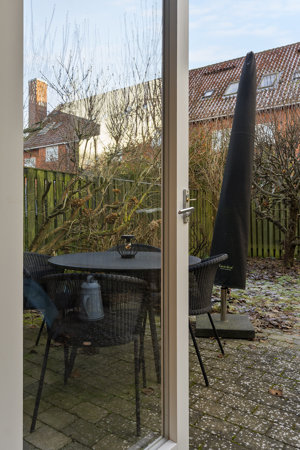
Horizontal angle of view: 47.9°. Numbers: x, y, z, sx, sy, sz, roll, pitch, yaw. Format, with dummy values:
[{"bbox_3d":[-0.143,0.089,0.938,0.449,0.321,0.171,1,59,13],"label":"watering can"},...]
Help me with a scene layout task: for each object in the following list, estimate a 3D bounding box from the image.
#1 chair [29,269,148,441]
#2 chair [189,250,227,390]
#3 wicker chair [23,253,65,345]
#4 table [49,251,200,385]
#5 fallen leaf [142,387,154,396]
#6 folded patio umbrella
[{"bbox_3d":[-0.312,0.630,1.913,0.610,0.800,0.580,0,0,3],"label":"chair"},{"bbox_3d":[0.250,0.630,2.514,0.580,0.800,0.610,0,0,21],"label":"chair"},{"bbox_3d":[-0.763,0.630,2.563,0.580,0.800,0.610,0,0,6],"label":"wicker chair"},{"bbox_3d":[-0.194,0.647,2.610,1.160,0.766,1.160,0,0,0],"label":"table"},{"bbox_3d":[-0.009,1.020,2.075,0.070,0.022,0.070,0,0,0],"label":"fallen leaf"},{"bbox_3d":[0.876,-0.558,3.350,0.375,2.350,0.370,5,0,11],"label":"folded patio umbrella"}]

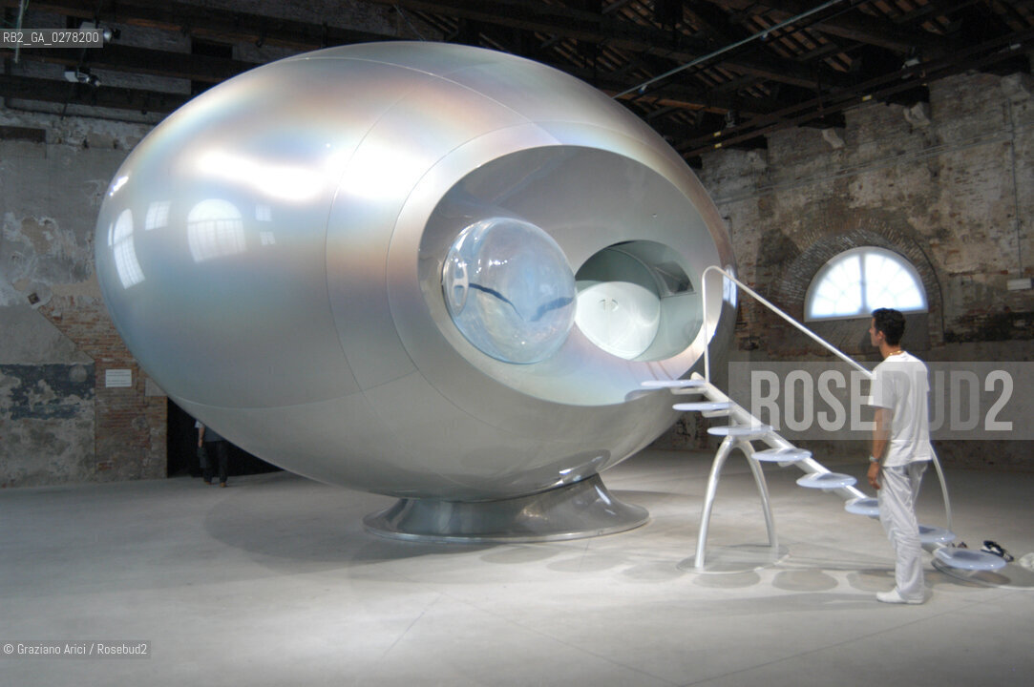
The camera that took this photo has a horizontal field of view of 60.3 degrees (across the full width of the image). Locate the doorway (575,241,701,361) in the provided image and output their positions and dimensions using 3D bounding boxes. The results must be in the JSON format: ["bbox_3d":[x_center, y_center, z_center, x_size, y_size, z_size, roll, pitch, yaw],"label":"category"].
[{"bbox_3d":[0.986,-0.351,7.350,1.250,1.020,0.300,0,-3,-32],"label":"doorway"}]

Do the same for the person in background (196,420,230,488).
[{"bbox_3d":[-4.439,1.313,12.974,0.480,1.500,0.320,0,-3,-20],"label":"person in background"}]

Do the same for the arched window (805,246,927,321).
[{"bbox_3d":[5.662,-1.015,14.637,0.150,1.153,2.228,1,-3,-36],"label":"arched window"}]

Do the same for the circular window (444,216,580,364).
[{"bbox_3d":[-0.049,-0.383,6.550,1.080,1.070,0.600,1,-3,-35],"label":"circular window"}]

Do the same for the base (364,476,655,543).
[{"bbox_3d":[-0.139,1.572,9.120,2.856,0.460,2.856,-1,-3,0],"label":"base"}]

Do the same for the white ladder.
[{"bbox_3d":[2.253,0.482,6.552,2.650,2.300,1.050,-3,-3,29],"label":"white ladder"}]

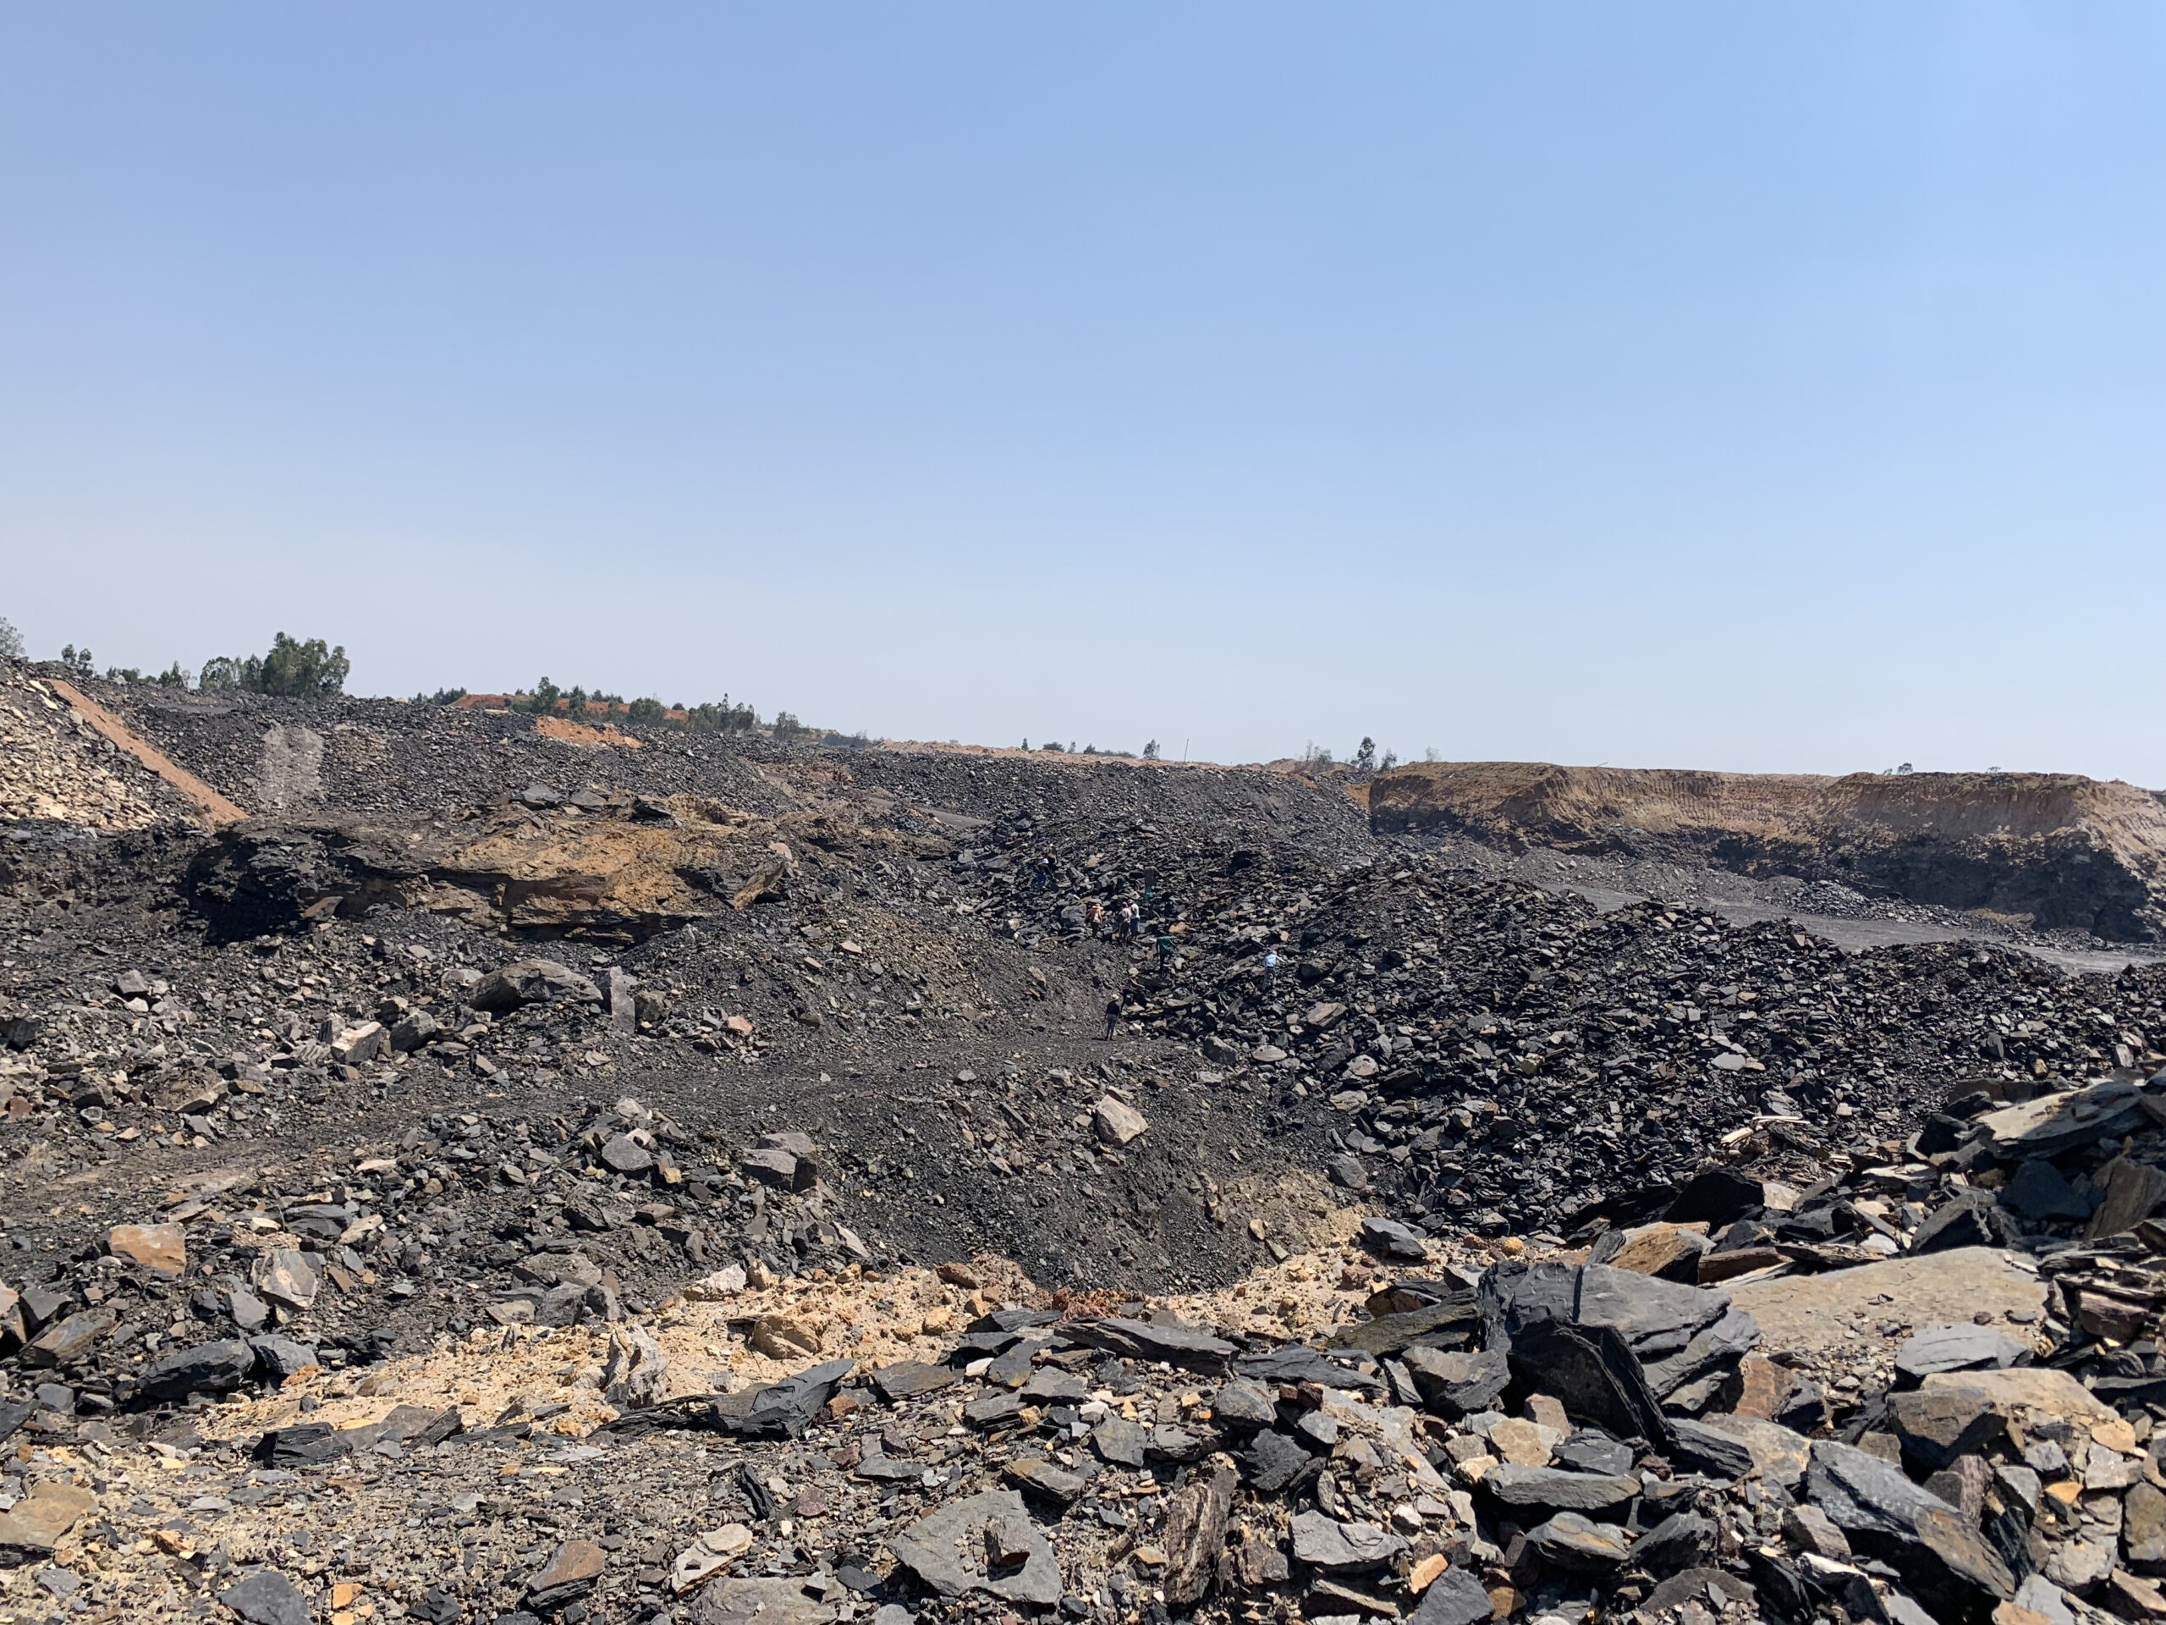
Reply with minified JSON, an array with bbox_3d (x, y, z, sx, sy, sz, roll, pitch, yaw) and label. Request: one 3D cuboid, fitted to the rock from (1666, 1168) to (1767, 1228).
[{"bbox_3d":[2.565,1.562,6.600,0.359,0.174,0.269,1,2,10],"label":"rock"}]

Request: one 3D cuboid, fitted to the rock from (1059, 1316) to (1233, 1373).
[{"bbox_3d":[0.224,1.829,5.600,0.560,0.130,0.260,0,2,2],"label":"rock"}]

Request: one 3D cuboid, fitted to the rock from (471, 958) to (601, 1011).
[{"bbox_3d":[-17.497,5.517,52.000,4.000,1.600,2.500,-1,2,-19],"label":"rock"}]

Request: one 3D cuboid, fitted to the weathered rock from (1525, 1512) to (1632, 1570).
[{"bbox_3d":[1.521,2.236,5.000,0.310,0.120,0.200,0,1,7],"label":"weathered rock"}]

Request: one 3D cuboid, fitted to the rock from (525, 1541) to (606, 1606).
[{"bbox_3d":[-1.238,1.823,3.900,0.126,0.081,0.159,2,2,30],"label":"rock"}]

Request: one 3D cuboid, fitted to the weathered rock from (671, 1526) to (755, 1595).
[{"bbox_3d":[-0.908,1.839,4.000,0.122,0.069,0.185,2,2,40],"label":"weathered rock"}]

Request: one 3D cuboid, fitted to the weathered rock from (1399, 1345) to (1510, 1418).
[{"bbox_3d":[1.187,1.817,5.200,0.350,0.180,0.250,0,2,13],"label":"weathered rock"}]

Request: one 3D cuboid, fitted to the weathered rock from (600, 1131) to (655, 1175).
[{"bbox_3d":[-10.091,7.545,36.000,1.150,0.800,0.800,0,2,-16],"label":"weathered rock"}]

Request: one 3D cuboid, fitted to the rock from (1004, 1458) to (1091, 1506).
[{"bbox_3d":[-0.097,1.808,4.400,0.217,0.062,0.127,0,2,-20],"label":"rock"}]

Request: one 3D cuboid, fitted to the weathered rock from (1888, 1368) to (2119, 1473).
[{"bbox_3d":[3.282,2.160,5.800,0.680,0.220,0.420,0,2,15],"label":"weathered rock"}]

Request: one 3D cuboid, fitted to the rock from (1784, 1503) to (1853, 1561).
[{"bbox_3d":[1.989,1.945,4.400,0.159,0.114,0.135,1,2,27],"label":"rock"}]

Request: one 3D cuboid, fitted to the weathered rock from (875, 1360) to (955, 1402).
[{"bbox_3d":[-0.521,1.763,5.050,0.228,0.066,0.169,1,2,10],"label":"weathered rock"}]

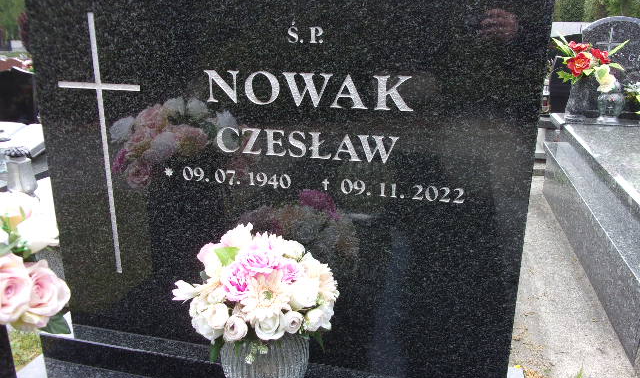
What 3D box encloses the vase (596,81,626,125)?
[{"bbox_3d":[1.748,-0.513,3.104,0.165,0.255,0.165,5,18,13],"label":"vase"}]

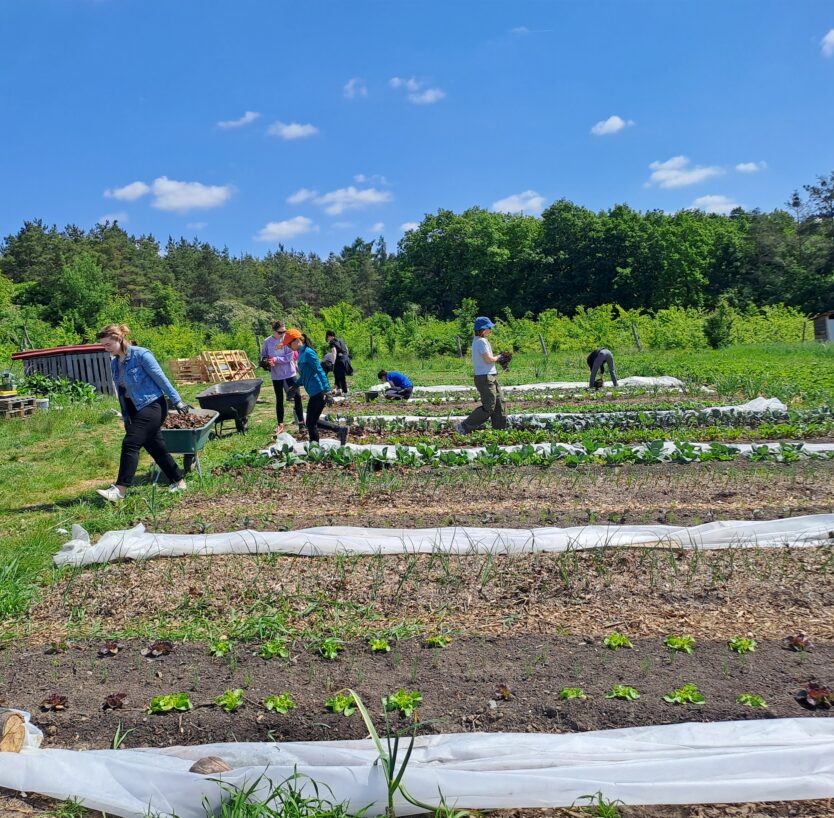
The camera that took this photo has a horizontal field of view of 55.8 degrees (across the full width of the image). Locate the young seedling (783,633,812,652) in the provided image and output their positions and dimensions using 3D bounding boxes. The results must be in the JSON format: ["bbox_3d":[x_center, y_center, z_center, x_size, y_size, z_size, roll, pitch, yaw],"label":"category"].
[{"bbox_3d":[1.803,1.090,3.726,0.139,0.076,0.139,0,5,0],"label":"young seedling"}]

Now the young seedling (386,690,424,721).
[{"bbox_3d":[-0.047,1.140,3.077,0.134,0.098,0.134,0,5,0],"label":"young seedling"}]

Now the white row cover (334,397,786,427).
[{"bbox_3d":[2.544,-0.028,14.118,8.489,0.320,0.700,-1,6,-7],"label":"white row cover"}]

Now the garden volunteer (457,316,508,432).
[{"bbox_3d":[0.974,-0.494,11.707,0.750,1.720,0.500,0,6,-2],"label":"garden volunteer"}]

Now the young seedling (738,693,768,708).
[{"bbox_3d":[1.351,1.171,3.171,0.125,0.055,0.110,0,6,0],"label":"young seedling"}]

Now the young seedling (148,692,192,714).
[{"bbox_3d":[-0.978,1.166,3.124,0.170,0.075,0.150,0,6,0],"label":"young seedling"}]

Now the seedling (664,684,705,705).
[{"bbox_3d":[1.092,1.148,3.221,0.169,0.055,0.169,0,5,0],"label":"seedling"}]

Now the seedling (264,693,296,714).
[{"bbox_3d":[-0.542,1.150,3.122,0.124,0.069,0.124,0,5,0],"label":"seedling"}]

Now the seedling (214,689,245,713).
[{"bbox_3d":[-0.762,1.185,3.200,0.118,0.080,0.109,0,6,0],"label":"seedling"}]

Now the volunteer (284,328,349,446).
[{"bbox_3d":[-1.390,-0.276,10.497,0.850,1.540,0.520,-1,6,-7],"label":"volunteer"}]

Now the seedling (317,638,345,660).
[{"bbox_3d":[-0.397,1.109,3.655,0.130,0.085,0.125,0,6,0],"label":"seedling"}]

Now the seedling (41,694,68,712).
[{"bbox_3d":[-1.466,1.191,3.185,0.110,0.070,0.101,0,6,0],"label":"seedling"}]

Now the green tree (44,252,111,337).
[{"bbox_3d":[-21.252,-6.726,49.582,4.300,6.800,4.300,0,6,0],"label":"green tree"}]

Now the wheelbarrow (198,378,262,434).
[{"bbox_3d":[-2.724,0.052,11.258,0.700,0.720,1.400,0,6,0],"label":"wheelbarrow"}]

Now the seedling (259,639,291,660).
[{"bbox_3d":[-0.671,1.133,3.710,0.146,0.080,0.135,0,6,0],"label":"seedling"}]

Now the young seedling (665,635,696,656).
[{"bbox_3d":[1.243,1.093,3.709,0.148,0.074,0.148,0,5,0],"label":"young seedling"}]

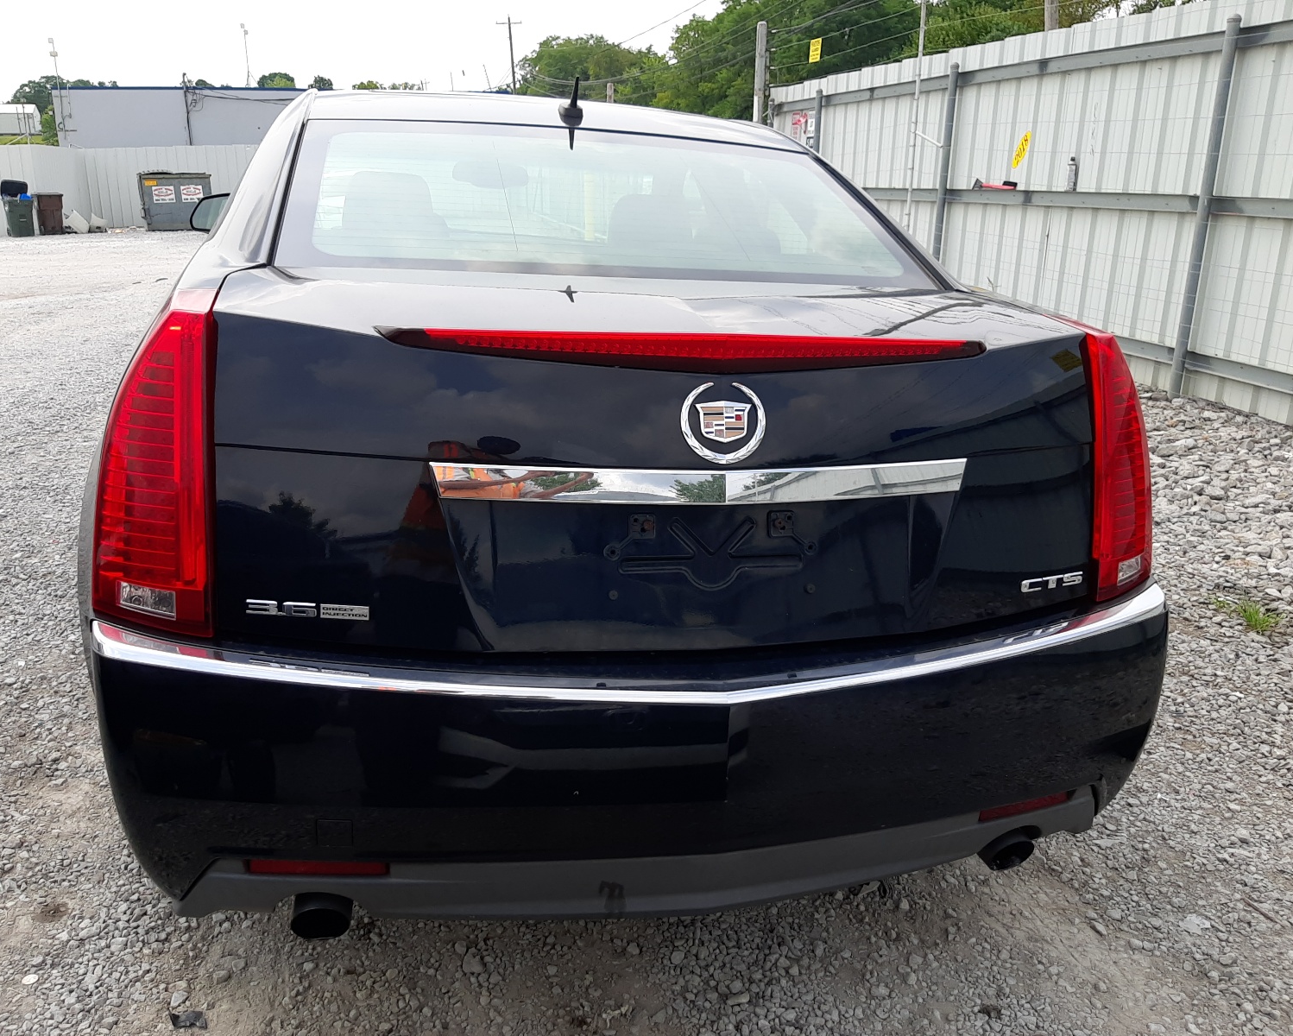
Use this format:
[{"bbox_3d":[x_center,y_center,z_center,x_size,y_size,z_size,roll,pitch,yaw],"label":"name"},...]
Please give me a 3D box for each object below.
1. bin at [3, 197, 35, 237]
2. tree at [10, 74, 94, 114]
[{"bbox_3d":[-16.123,-7.762,26.546,0.580,1.020,0.680,-15,24,-42],"label":"bin"},{"bbox_3d":[-63.203,-42.918,111.284,9.000,8.500,8.000,-8,20,-27],"label":"tree"}]

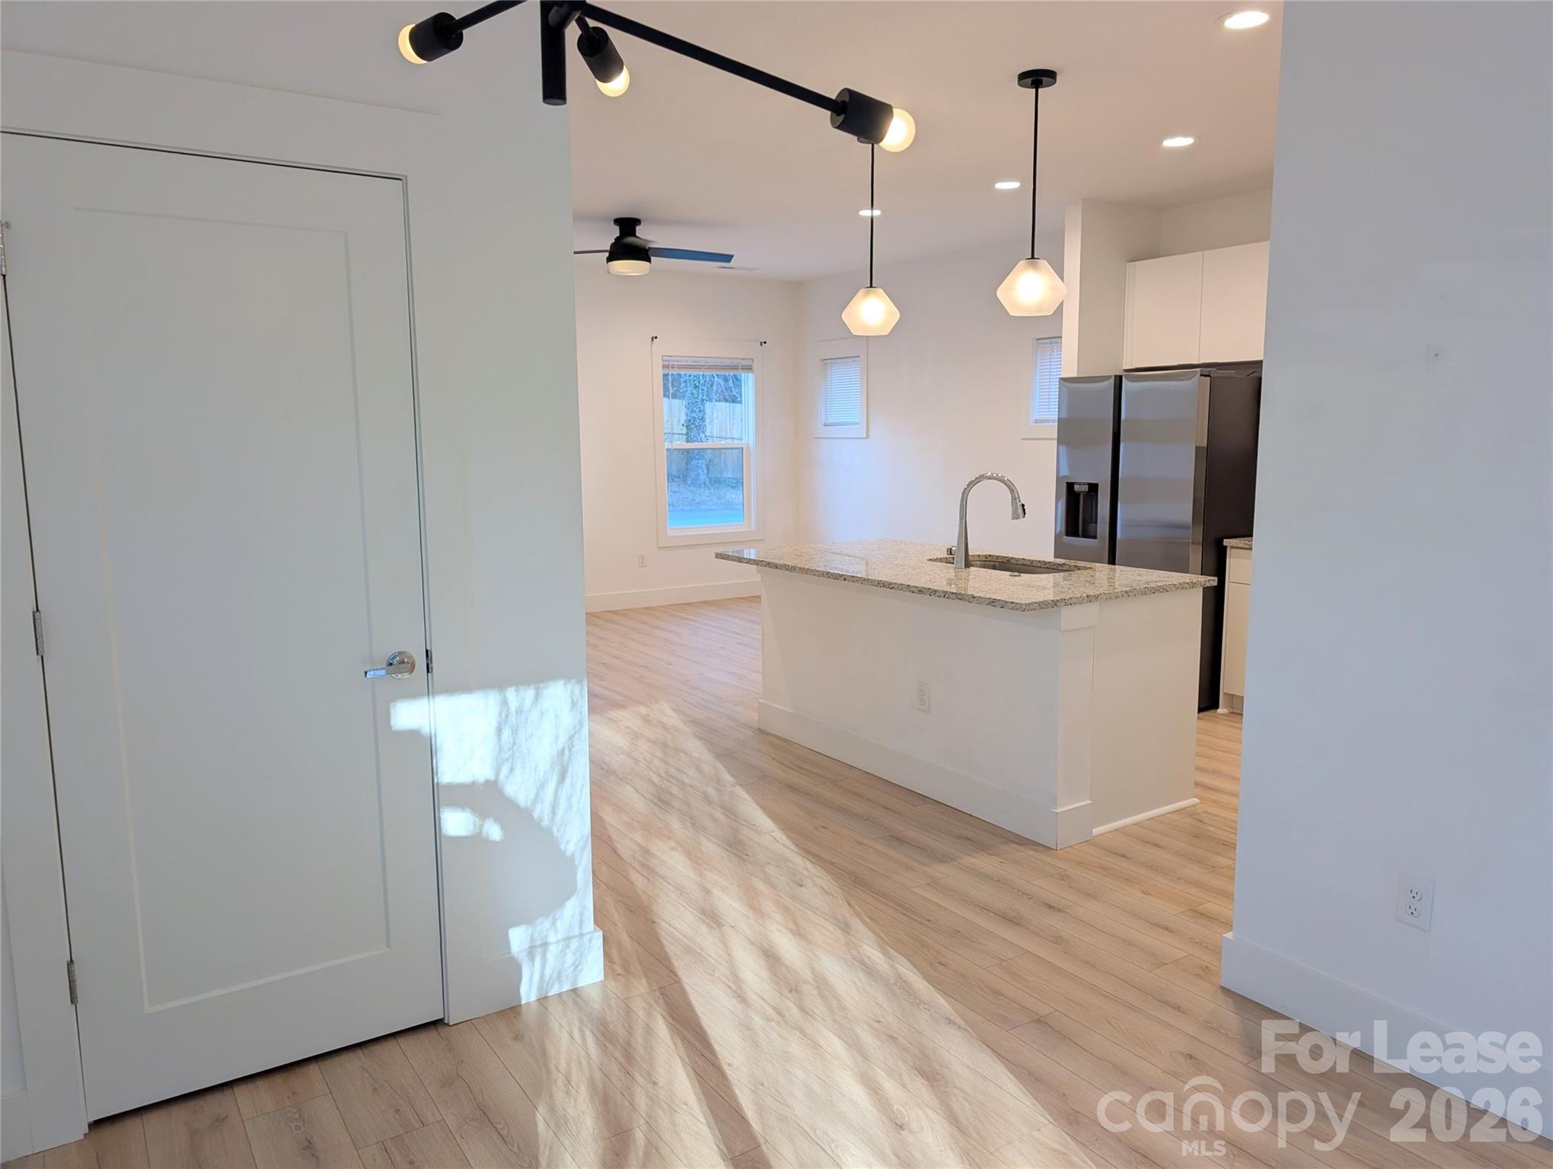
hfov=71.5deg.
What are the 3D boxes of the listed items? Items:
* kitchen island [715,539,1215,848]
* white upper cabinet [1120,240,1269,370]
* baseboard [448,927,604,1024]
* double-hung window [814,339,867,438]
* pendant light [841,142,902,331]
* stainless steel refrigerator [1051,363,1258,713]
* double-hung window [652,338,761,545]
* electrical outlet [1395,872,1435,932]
[{"bbox_3d":[0.720,0.361,4.730,1.123,0.909,1.950,-6,10,-33],"label":"kitchen island"},{"bbox_3d":[2.466,-1.549,6.094,0.313,0.610,0.960,-6,10,-33],"label":"white upper cabinet"},{"bbox_3d":[-0.644,1.021,2.820,0.407,0.143,0.018,-6,10,-33],"label":"baseboard"},{"bbox_3d":[0.582,-1.689,9.347,0.100,0.847,0.736,-6,10,-33],"label":"double-hung window"},{"bbox_3d":[0.438,-1.577,4.897,0.265,0.870,0.265,0,8,0],"label":"pendant light"},{"bbox_3d":[2.212,-0.273,6.086,0.850,1.774,0.905,-6,10,-33],"label":"stainless steel refrigerator"},{"bbox_3d":[-0.588,-1.236,9.454,1.098,1.765,0.100,-6,10,-33],"label":"double-hung window"},{"bbox_3d":[1.450,0.721,2.450,0.008,0.116,0.071,-6,10,-33],"label":"electrical outlet"}]

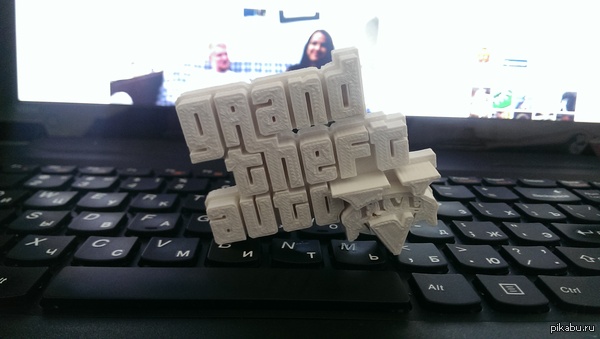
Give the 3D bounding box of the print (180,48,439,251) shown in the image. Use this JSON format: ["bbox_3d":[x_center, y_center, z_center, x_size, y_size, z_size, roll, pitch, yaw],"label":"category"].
[{"bbox_3d":[0.005,-0.001,0.130,0.071,0.061,0.013,-10,24,1],"label":"print"}]

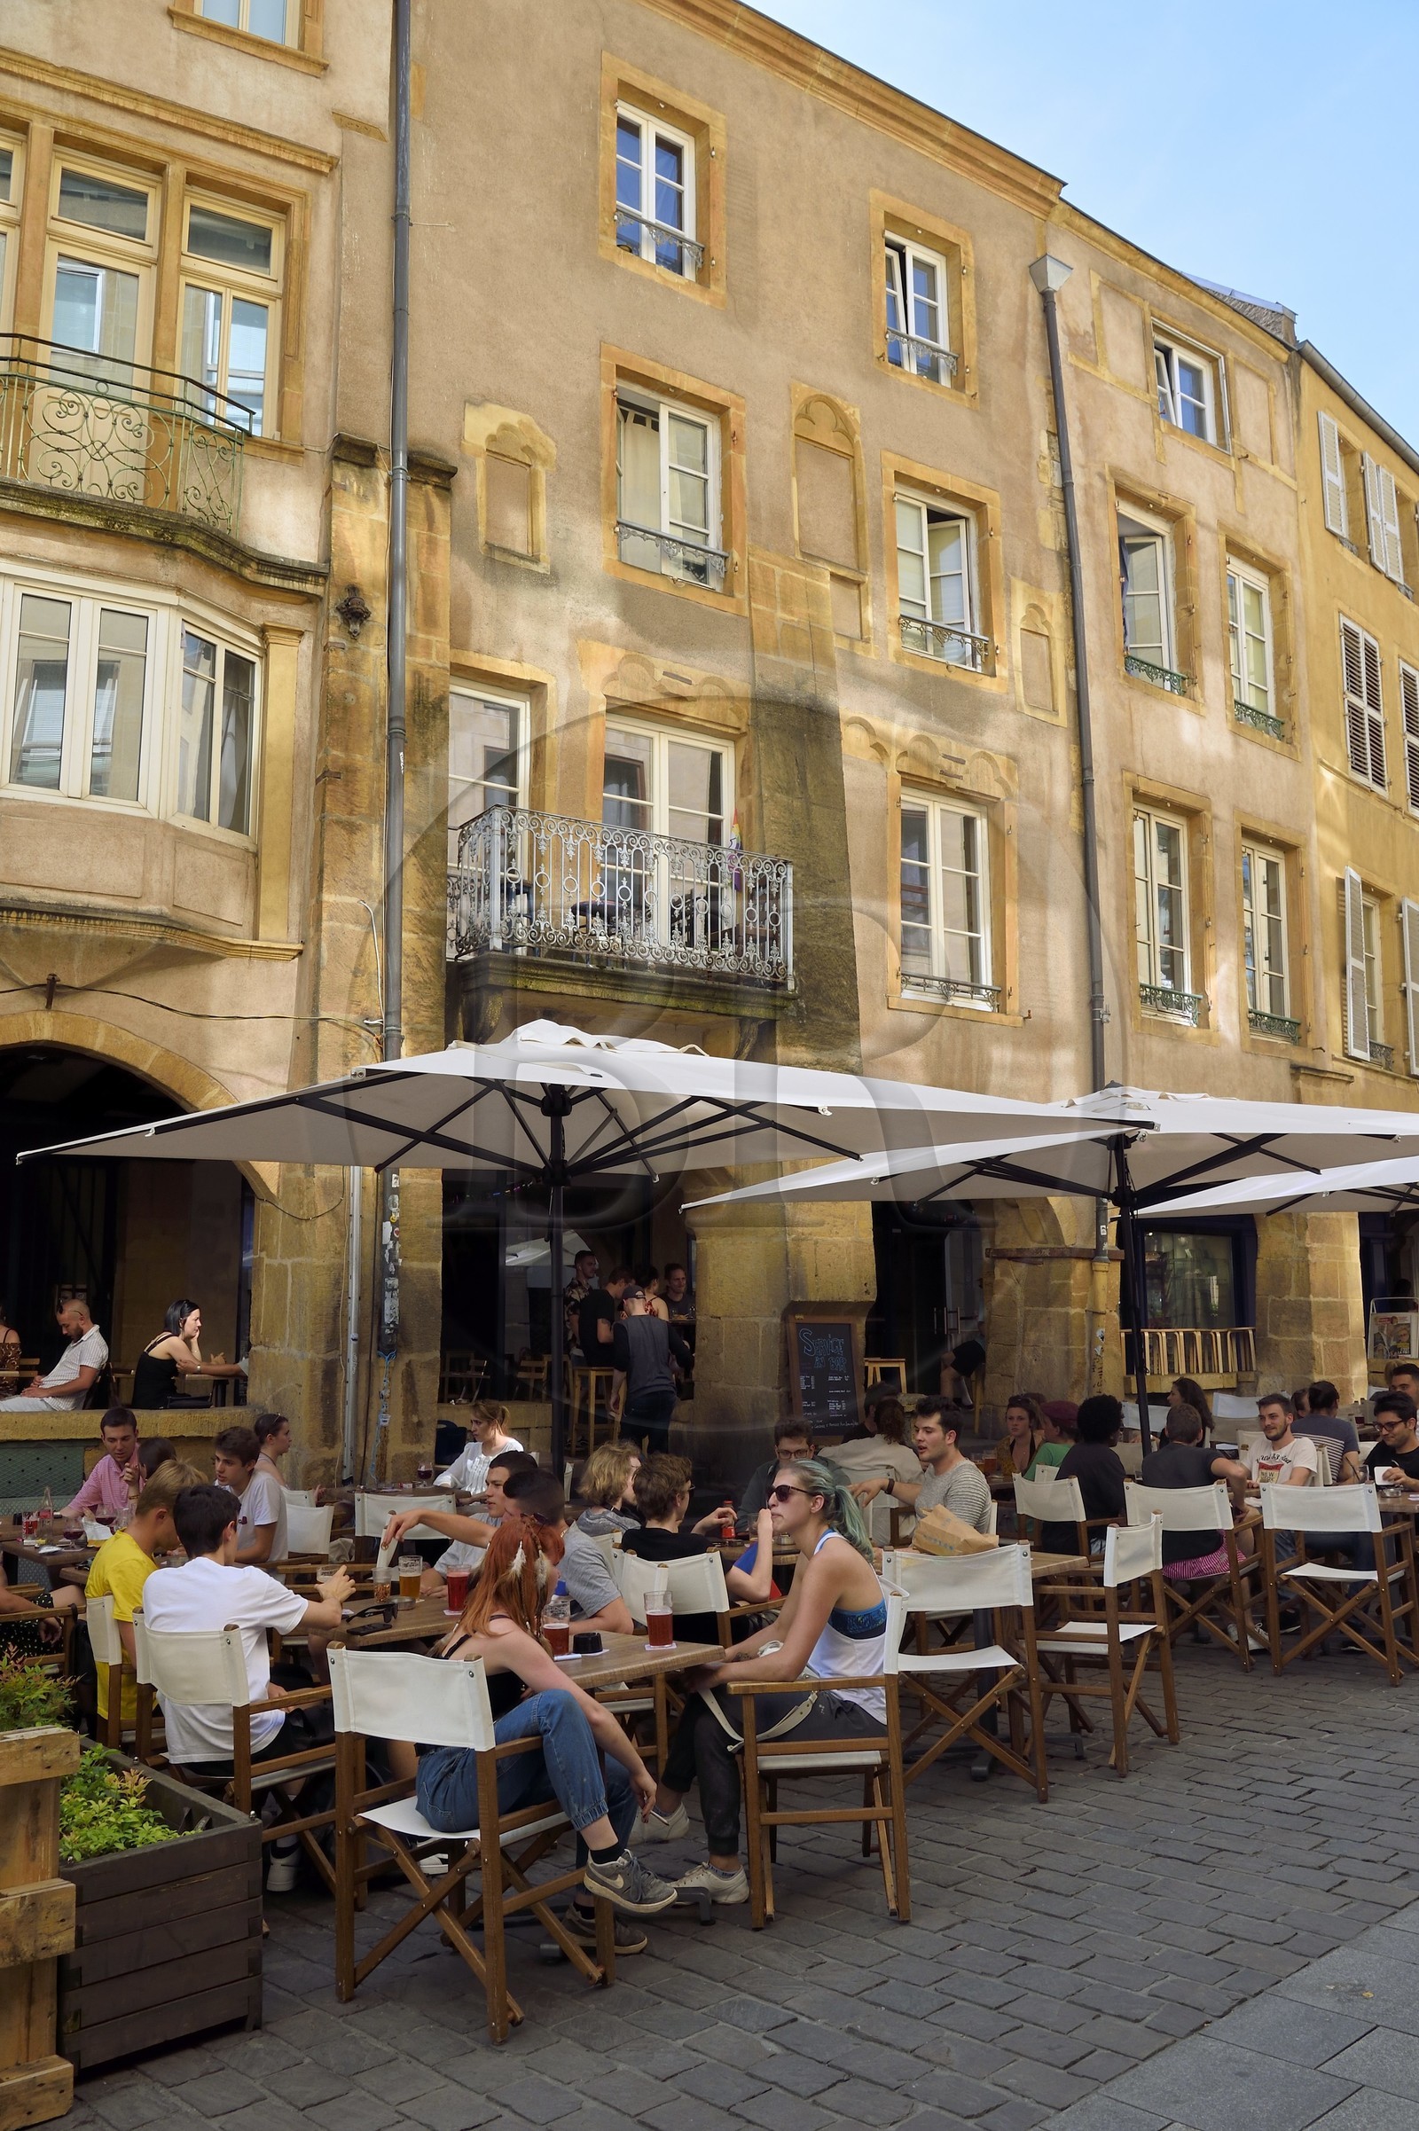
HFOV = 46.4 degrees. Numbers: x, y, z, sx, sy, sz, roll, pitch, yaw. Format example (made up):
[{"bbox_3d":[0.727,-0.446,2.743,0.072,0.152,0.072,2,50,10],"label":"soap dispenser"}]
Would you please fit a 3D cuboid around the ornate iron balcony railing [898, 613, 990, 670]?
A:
[{"bbox_3d":[2.145,-3.850,15.054,1.061,0.276,0.080,6,-12,-34],"label":"ornate iron balcony railing"}]

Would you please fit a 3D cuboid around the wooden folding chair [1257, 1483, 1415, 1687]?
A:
[{"bbox_3d":[2.929,2.357,7.671,0.575,0.865,0.513,-9,-12,36],"label":"wooden folding chair"}]

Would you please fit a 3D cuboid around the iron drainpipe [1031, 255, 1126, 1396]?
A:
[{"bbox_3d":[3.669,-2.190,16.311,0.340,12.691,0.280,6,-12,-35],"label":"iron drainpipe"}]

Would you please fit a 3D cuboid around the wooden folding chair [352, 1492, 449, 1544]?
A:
[{"bbox_3d":[-1.570,2.640,8.600,0.560,0.870,0.480,-1,-9,3],"label":"wooden folding chair"}]

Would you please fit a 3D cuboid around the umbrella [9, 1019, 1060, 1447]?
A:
[{"bbox_3d":[-0.703,1.361,7.645,3.900,3.162,3.900,6,-12,-36],"label":"umbrella"}]

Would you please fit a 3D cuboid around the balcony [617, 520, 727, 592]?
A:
[{"bbox_3d":[-0.300,-4.272,13.870,1.120,0.310,0.110,6,-12,-35],"label":"balcony"}]

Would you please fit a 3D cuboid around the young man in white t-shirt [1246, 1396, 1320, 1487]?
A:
[{"bbox_3d":[2.906,2.296,8.397,0.550,1.227,0.800,-10,-12,37],"label":"young man in white t-shirt"}]

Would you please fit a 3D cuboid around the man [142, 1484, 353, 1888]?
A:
[{"bbox_3d":[-1.330,1.870,5.000,0.540,1.240,0.780,-10,-13,42],"label":"man"}]

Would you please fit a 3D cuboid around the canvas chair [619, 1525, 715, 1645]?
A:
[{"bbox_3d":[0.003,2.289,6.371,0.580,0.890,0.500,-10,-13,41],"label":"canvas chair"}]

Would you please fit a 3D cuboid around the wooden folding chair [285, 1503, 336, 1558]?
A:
[{"bbox_3d":[-2.016,2.419,7.370,0.570,0.870,0.480,-10,-13,39],"label":"wooden folding chair"}]

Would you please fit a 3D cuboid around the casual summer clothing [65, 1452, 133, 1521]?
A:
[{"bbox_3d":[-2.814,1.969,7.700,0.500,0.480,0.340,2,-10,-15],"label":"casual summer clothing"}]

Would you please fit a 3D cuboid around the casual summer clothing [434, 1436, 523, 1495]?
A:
[{"bbox_3d":[-1.290,2.347,9.400,0.480,0.500,0.340,-7,-11,34],"label":"casual summer clothing"}]

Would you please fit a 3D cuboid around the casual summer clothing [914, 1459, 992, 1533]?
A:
[{"bbox_3d":[1.005,1.885,6.652,0.320,0.580,0.480,3,-11,-21],"label":"casual summer clothing"}]

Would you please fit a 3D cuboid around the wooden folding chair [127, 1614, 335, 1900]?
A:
[{"bbox_3d":[-1.360,2.066,4.953,0.575,0.865,0.513,-10,-12,40],"label":"wooden folding chair"}]

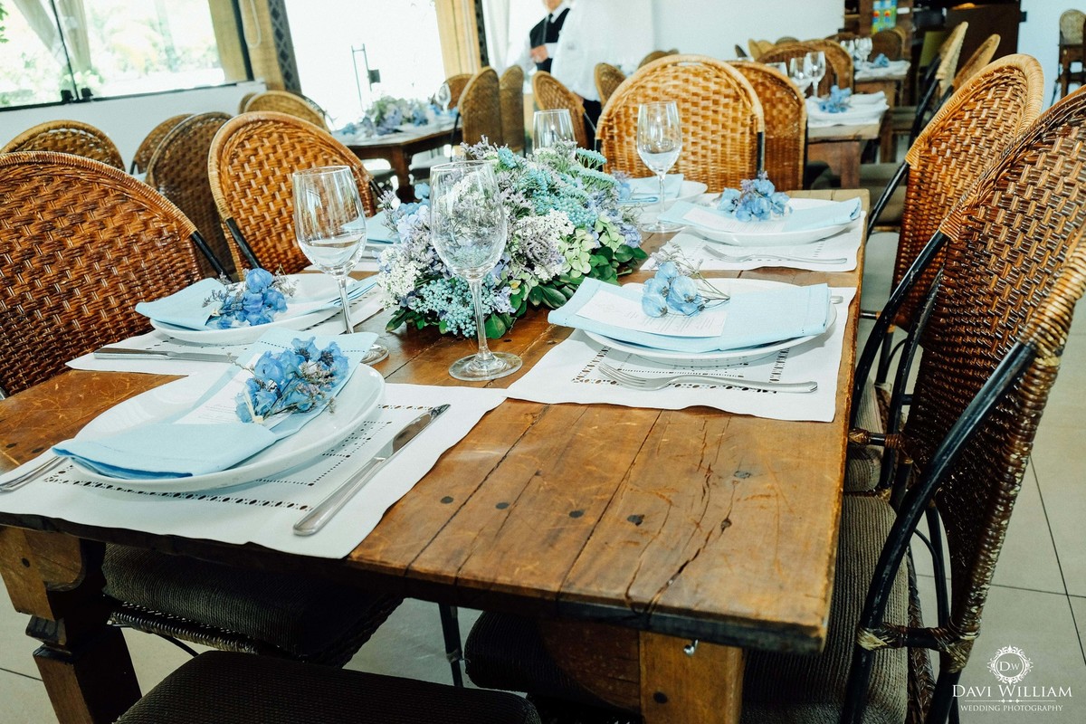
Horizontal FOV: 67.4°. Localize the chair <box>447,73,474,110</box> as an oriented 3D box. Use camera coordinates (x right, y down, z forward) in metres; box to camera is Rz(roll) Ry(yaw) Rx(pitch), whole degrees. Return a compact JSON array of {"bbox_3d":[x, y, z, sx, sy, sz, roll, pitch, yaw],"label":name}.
[{"bbox_3d":[-0.546,-1.348,5.396,0.440,1.030,0.580,1,21,19],"label":"chair"}]

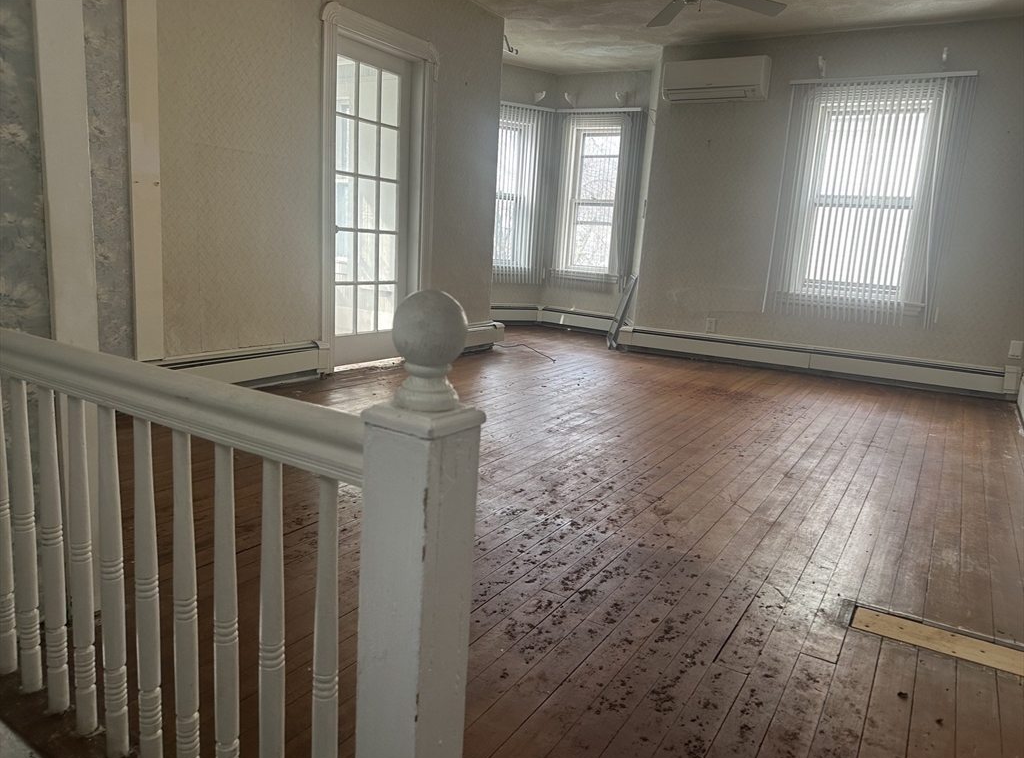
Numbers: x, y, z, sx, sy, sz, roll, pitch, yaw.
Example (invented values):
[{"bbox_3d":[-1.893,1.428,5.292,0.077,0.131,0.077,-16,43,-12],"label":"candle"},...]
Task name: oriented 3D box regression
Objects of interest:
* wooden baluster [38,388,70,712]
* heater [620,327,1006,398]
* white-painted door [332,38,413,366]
[{"bbox_3d":[-0.787,0.302,1.218,0.035,0.599,0.035,10,13,31],"label":"wooden baluster"},{"bbox_3d":[2.227,-0.159,5.615,2.932,0.217,0.075,10,12,29],"label":"heater"},{"bbox_3d":[-0.988,-1.123,4.751,0.045,2.053,0.814,10,13,31],"label":"white-painted door"}]

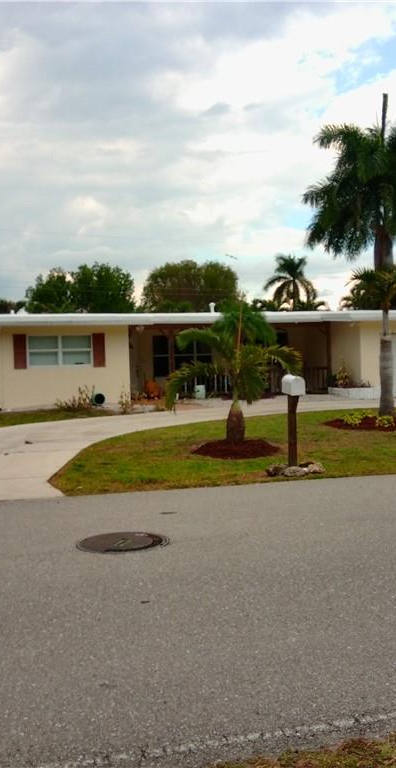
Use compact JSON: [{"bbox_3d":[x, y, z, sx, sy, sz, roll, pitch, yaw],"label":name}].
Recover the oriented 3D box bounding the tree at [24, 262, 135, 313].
[{"bbox_3d":[-6.522,-3.195,41.938,5.900,6.900,5.500,-2,2,-15],"label":"tree"}]

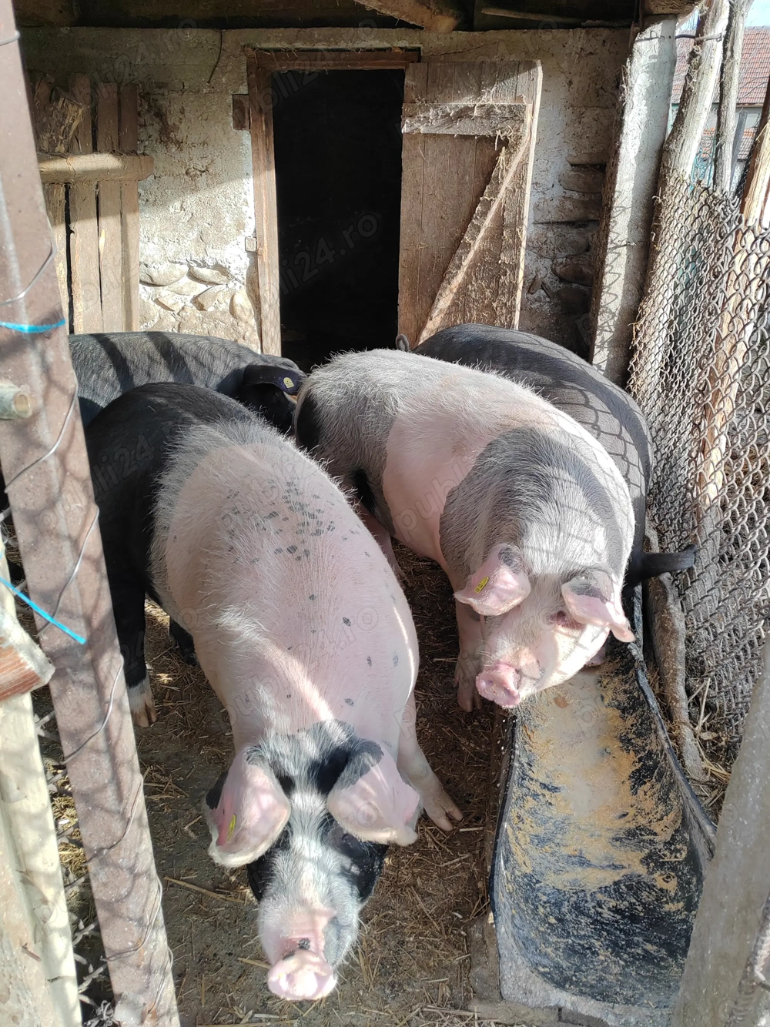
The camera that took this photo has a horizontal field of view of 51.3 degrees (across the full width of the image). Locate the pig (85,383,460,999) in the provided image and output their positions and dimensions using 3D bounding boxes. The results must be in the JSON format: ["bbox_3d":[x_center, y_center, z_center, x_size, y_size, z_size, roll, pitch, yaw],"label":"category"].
[{"bbox_3d":[-0.299,0.244,1.730,0.514,0.903,1.418,-12,26,-27],"label":"pig"}]

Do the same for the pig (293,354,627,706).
[{"bbox_3d":[0.179,0.023,2.286,0.546,0.882,1.344,-14,26,-29],"label":"pig"}]

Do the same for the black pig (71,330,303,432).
[{"bbox_3d":[-0.819,-0.264,2.985,1.396,0.871,0.494,-5,23,-11],"label":"black pig"}]

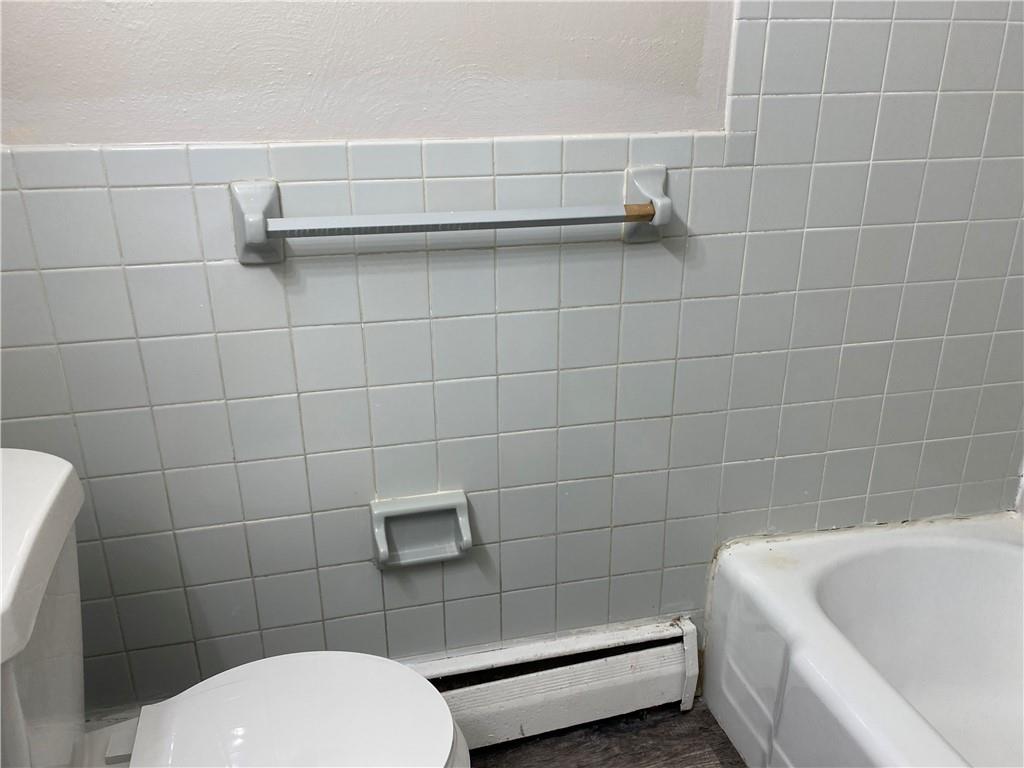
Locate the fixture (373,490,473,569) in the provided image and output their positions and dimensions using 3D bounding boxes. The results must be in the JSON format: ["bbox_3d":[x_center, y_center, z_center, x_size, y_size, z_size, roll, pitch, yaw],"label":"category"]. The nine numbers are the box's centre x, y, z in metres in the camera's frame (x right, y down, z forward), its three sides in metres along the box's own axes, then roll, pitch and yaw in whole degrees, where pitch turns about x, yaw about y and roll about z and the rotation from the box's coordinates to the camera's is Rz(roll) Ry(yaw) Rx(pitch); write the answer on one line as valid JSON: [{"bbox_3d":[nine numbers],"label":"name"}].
[{"bbox_3d":[-0.156,0.267,1.342,0.165,0.131,0.055,-5,22,-12],"label":"fixture"}]

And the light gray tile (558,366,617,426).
[{"bbox_3d":[0.136,0.022,1.355,0.108,0.108,0.008,-5,22,-12],"label":"light gray tile"}]

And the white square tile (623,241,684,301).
[{"bbox_3d":[0.239,-0.193,1.304,0.108,0.108,0.009,-5,21,-13],"label":"white square tile"}]

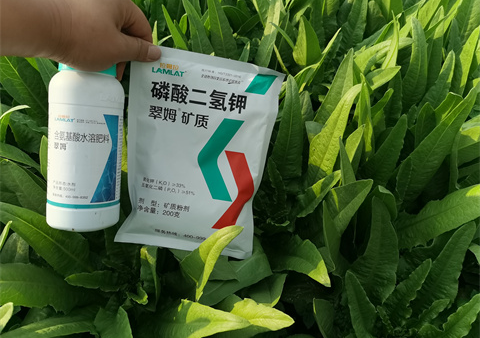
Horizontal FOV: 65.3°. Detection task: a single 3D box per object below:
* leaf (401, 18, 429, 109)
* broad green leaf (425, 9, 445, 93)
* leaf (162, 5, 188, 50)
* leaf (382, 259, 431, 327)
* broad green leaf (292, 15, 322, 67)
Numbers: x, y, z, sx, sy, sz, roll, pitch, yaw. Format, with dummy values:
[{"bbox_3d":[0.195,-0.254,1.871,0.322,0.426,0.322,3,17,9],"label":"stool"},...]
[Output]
[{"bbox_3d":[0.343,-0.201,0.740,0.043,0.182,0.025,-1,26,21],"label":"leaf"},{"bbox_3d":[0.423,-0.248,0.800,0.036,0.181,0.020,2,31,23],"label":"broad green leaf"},{"bbox_3d":[-0.151,-0.315,0.850,0.029,0.109,0.025,-24,30,-6],"label":"leaf"},{"bbox_3d":[0.210,0.155,0.460,0.034,0.098,0.030,27,17,29],"label":"leaf"},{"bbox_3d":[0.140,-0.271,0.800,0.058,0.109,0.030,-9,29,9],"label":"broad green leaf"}]

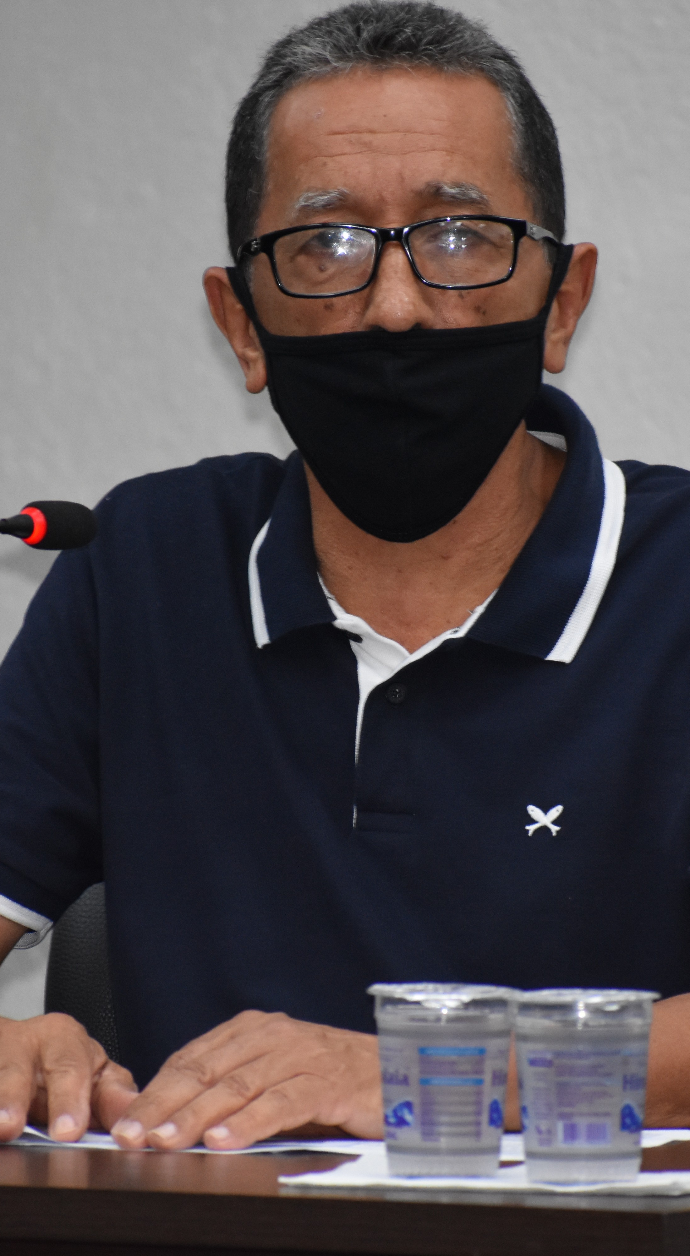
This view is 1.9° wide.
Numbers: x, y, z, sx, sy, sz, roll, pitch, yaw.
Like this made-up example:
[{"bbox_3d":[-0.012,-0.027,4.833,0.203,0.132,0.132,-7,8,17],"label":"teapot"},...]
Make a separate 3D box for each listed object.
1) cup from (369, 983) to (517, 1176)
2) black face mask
[{"bbox_3d":[0.047,0.214,9.639,0.069,0.088,0.069,0,3,0],"label":"cup"},{"bbox_3d":[0.028,-0.115,10.090,0.168,0.145,0.130,-3,-2,2],"label":"black face mask"}]

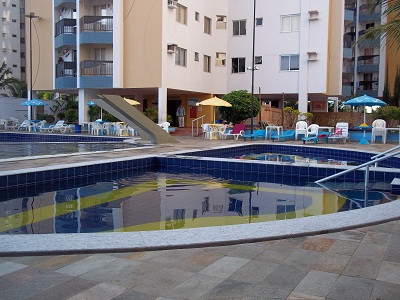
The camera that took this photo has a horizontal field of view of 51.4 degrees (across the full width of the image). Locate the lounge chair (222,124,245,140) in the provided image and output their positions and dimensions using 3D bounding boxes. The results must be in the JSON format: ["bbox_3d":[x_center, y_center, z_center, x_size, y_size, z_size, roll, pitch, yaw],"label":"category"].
[{"bbox_3d":[1.627,-0.855,20.200,0.680,0.780,1.500,4,5,37],"label":"lounge chair"}]

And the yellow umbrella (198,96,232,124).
[{"bbox_3d":[0.759,-1.569,20.500,1.750,2.120,1.750,1,4,0],"label":"yellow umbrella"}]

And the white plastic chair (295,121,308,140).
[{"bbox_3d":[5.348,-0.981,22.105,0.580,0.960,0.600,2,4,13],"label":"white plastic chair"}]

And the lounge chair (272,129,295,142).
[{"bbox_3d":[4.220,-0.722,21.173,0.620,0.550,1.650,3,5,27],"label":"lounge chair"}]

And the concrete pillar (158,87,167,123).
[{"bbox_3d":[-2.304,-2.358,25.700,0.320,2.850,0.450,3,5,28],"label":"concrete pillar"}]

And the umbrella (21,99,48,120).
[{"bbox_3d":[-10.960,-2.283,27.600,1.850,2.220,1.850,-1,5,-22],"label":"umbrella"}]

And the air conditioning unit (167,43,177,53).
[{"bbox_3d":[-1.739,-6.392,26.300,0.420,0.520,0.600,3,5,28],"label":"air conditioning unit"}]

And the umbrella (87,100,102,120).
[{"bbox_3d":[-5.665,-1.939,24.000,1.750,2.200,1.750,0,4,-13],"label":"umbrella"}]

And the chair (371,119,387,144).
[{"bbox_3d":[7.672,-0.756,17.800,0.600,1.040,0.620,2,5,21],"label":"chair"}]

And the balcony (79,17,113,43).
[{"bbox_3d":[-6.426,-7.554,26.696,2.200,1.720,1.250,1,4,5],"label":"balcony"}]

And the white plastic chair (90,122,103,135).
[{"bbox_3d":[-6.333,-1.326,25.649,0.570,0.800,0.570,4,5,34],"label":"white plastic chair"}]

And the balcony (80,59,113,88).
[{"bbox_3d":[-6.539,-4.871,27.195,2.150,1.750,1.250,1,4,6],"label":"balcony"}]

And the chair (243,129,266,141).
[{"bbox_3d":[2.807,-0.742,21.178,0.620,0.550,1.650,3,5,27],"label":"chair"}]

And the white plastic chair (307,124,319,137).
[{"bbox_3d":[5.663,-0.878,20.700,0.580,0.820,0.580,4,5,37],"label":"white plastic chair"}]

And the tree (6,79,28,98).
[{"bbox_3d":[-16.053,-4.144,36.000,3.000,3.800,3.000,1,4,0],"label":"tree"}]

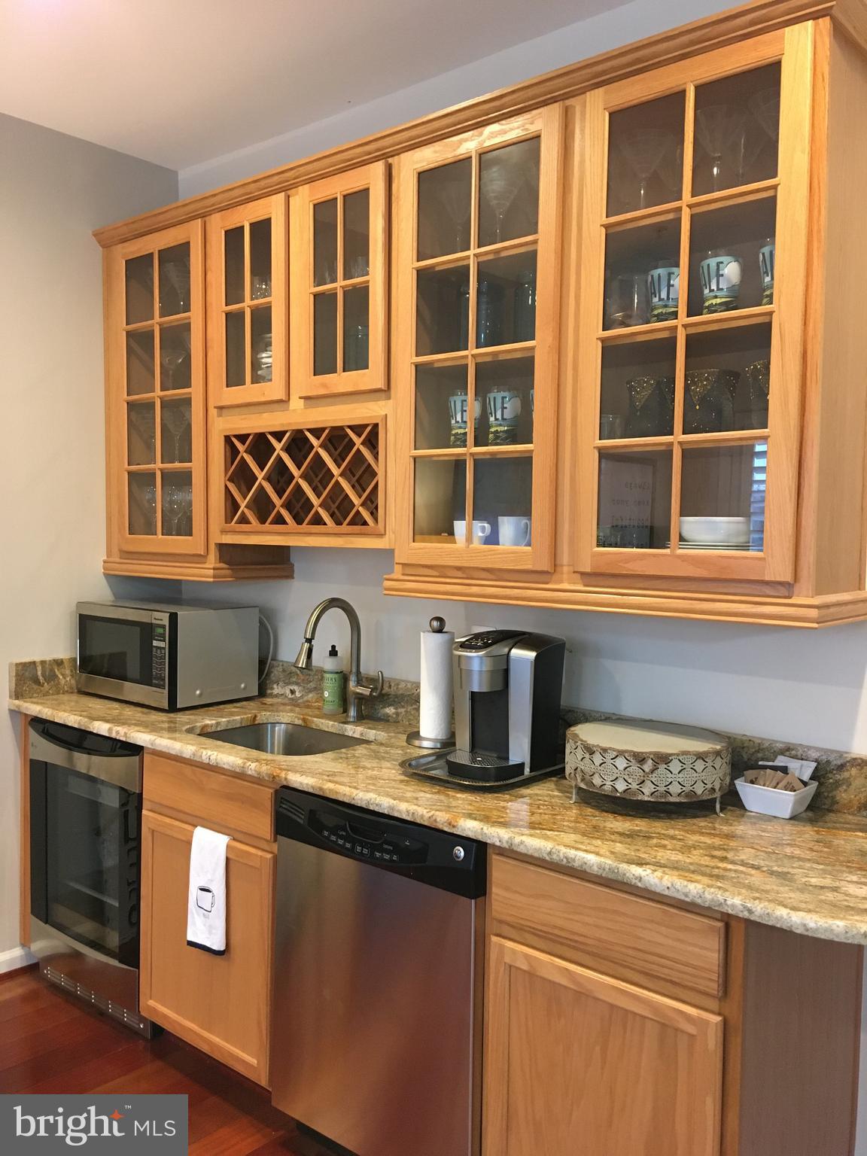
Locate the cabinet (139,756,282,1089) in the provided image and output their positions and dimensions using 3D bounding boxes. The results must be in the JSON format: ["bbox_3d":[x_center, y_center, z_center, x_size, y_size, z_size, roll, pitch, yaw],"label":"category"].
[{"bbox_3d":[-0.405,0.861,2.776,0.615,0.792,0.622,3,4,40],"label":"cabinet"}]

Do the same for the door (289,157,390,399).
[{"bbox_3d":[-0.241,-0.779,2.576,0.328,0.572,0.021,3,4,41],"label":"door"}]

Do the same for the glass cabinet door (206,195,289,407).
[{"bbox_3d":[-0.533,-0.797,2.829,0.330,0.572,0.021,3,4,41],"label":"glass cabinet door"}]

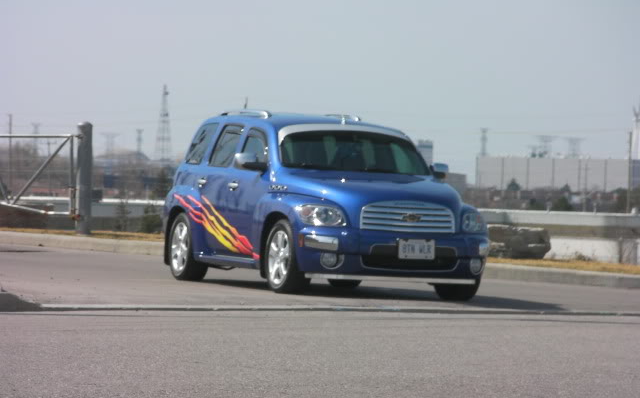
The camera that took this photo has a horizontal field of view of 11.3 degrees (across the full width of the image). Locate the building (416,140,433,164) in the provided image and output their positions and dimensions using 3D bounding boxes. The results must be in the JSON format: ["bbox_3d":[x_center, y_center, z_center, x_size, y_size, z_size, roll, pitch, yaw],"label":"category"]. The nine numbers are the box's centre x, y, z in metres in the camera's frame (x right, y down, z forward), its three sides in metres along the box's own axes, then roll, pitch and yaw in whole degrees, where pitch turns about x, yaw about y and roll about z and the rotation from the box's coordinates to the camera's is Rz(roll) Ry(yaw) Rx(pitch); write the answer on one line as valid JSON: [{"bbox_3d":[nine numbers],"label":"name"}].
[{"bbox_3d":[48.398,-15.531,1500.000,6.954,23.180,6.954,2,0,0],"label":"building"}]

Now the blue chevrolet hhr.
[{"bbox_3d":[0.002,0.024,28.752,1.770,1.600,4.450,3,0,-21],"label":"blue chevrolet hhr"}]

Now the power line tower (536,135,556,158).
[{"bbox_3d":[139.983,-20.399,2000.000,13.290,37.707,7.974,2,0,0],"label":"power line tower"}]

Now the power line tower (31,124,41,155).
[{"bbox_3d":[-176.123,-29.980,2000.000,5.254,33.380,4.729,2,0,0],"label":"power line tower"}]

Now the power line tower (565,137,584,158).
[{"bbox_3d":[156.992,-19.471,2000.000,12.672,37.089,7.603,2,0,0],"label":"power line tower"}]

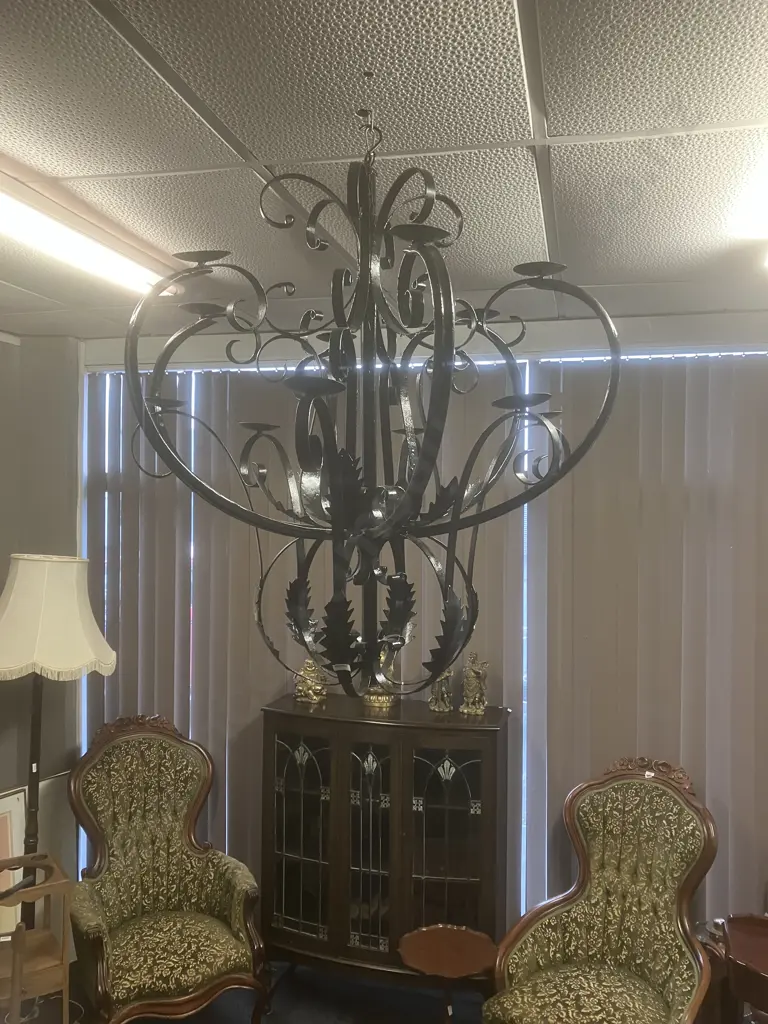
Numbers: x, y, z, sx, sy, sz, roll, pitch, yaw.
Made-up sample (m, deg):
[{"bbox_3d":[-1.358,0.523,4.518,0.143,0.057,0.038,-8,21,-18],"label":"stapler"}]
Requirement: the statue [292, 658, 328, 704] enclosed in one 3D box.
[{"bbox_3d":[-0.310,0.705,3.507,0.130,0.170,0.095,1,1,13],"label":"statue"}]

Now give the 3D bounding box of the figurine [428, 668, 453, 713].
[{"bbox_3d":[0.230,0.700,3.359,0.095,0.200,0.075,1,1,13],"label":"figurine"}]

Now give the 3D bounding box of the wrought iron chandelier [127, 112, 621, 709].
[{"bbox_3d":[-0.034,-0.209,1.544,0.920,1.060,0.880,1,1,13],"label":"wrought iron chandelier"}]

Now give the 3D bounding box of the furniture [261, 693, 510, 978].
[{"bbox_3d":[-0.003,1.423,3.345,0.970,1.250,0.340,1,1,13],"label":"furniture"}]

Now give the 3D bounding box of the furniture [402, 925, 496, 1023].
[{"bbox_3d":[0.222,1.787,2.866,0.352,0.550,0.352,1,1,13],"label":"furniture"}]

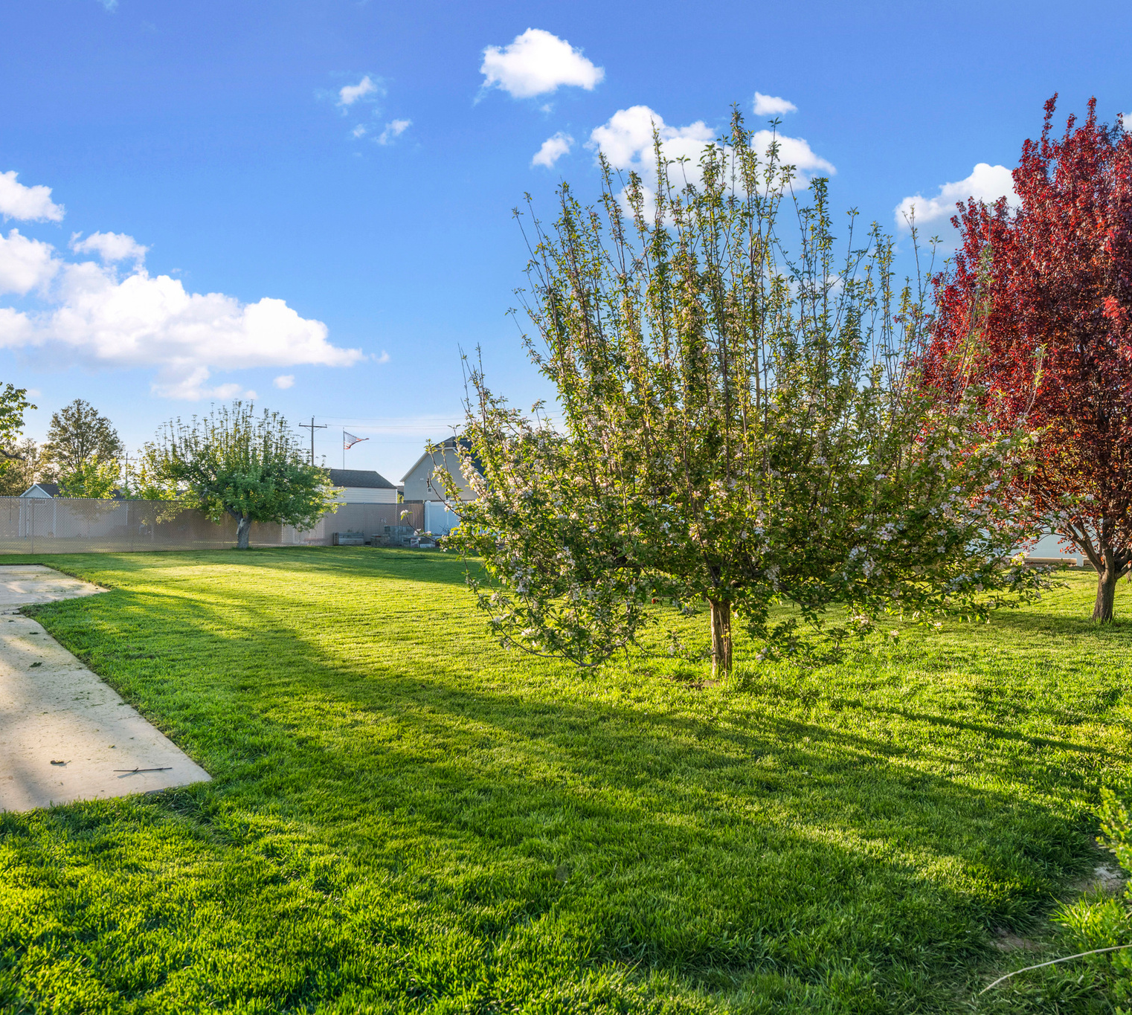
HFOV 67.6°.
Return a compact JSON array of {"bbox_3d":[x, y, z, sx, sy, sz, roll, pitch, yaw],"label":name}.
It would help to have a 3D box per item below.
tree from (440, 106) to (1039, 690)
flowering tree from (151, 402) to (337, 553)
[{"bbox_3d":[1.240,-0.890,6.600,4.500,4.400,4.200,0,-1,0],"label":"tree"},{"bbox_3d":[-12.500,-1.270,32.800,7.000,5.800,6.700,0,-1,0],"label":"flowering tree"}]

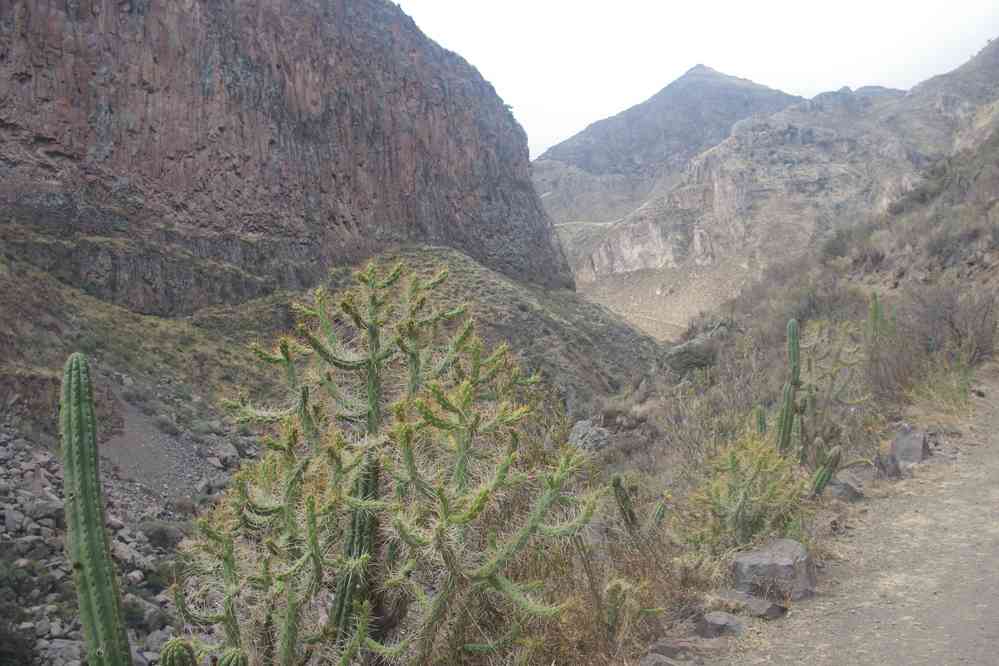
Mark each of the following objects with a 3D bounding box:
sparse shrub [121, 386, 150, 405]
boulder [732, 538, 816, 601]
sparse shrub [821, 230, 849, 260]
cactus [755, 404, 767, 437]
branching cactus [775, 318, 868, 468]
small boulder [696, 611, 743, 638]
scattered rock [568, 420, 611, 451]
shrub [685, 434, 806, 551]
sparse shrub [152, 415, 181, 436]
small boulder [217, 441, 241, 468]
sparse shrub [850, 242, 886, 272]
[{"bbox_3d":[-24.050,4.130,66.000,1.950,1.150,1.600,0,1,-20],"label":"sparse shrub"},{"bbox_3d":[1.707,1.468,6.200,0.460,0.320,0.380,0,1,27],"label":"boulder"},{"bbox_3d":[17.439,-4.555,52.000,1.450,1.500,1.350,0,1,19],"label":"sparse shrub"},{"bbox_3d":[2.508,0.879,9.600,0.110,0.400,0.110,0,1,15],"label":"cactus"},{"bbox_3d":[3.417,0.663,10.600,1.000,1.620,0.850,0,1,18],"label":"branching cactus"},{"bbox_3d":[1.178,1.561,5.350,0.250,0.140,0.200,0,1,23],"label":"small boulder"},{"bbox_3d":[1.712,1.950,19.000,0.800,0.570,0.650,0,1,5],"label":"scattered rock"},{"bbox_3d":[1.847,1.205,7.500,0.950,0.920,0.850,0,1,14],"label":"shrub"},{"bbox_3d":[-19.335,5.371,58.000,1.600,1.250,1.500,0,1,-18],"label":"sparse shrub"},{"bbox_3d":[-13.022,5.838,48.000,1.150,1.250,1.100,0,1,-15],"label":"small boulder"},{"bbox_3d":[17.732,-3.628,48.000,1.700,1.400,1.500,0,1,20],"label":"sparse shrub"}]

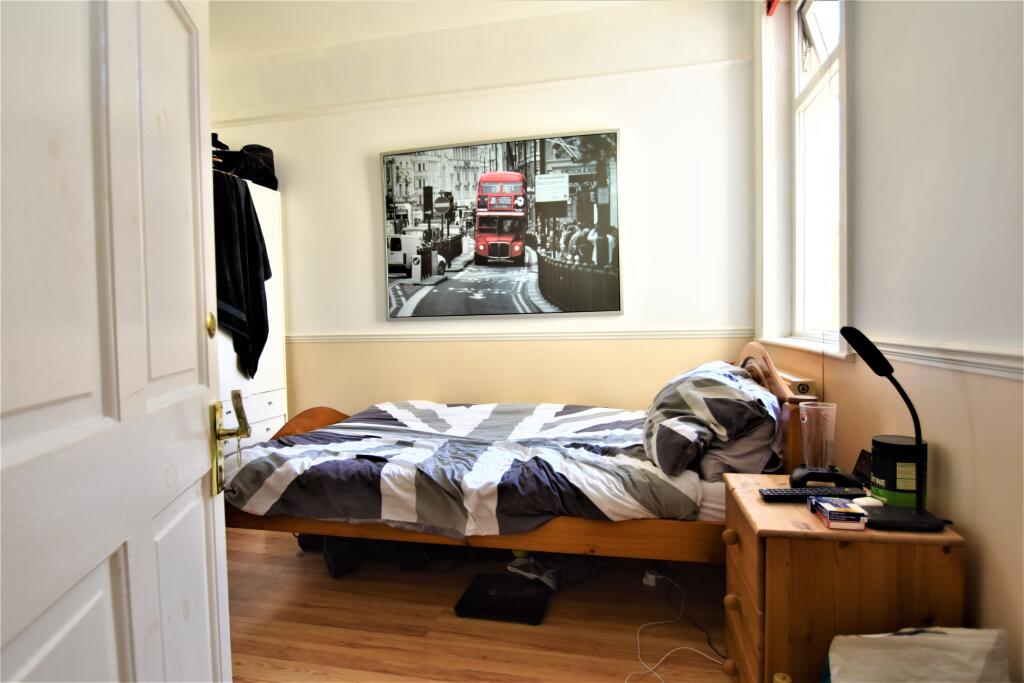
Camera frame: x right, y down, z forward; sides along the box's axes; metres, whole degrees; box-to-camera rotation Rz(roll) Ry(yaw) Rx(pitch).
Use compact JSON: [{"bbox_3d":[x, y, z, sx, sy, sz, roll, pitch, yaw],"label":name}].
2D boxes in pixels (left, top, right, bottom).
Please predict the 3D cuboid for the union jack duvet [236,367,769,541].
[{"bbox_3d":[-0.025,0.334,2.308,1.930,0.485,1.260,-1,2,13],"label":"union jack duvet"}]

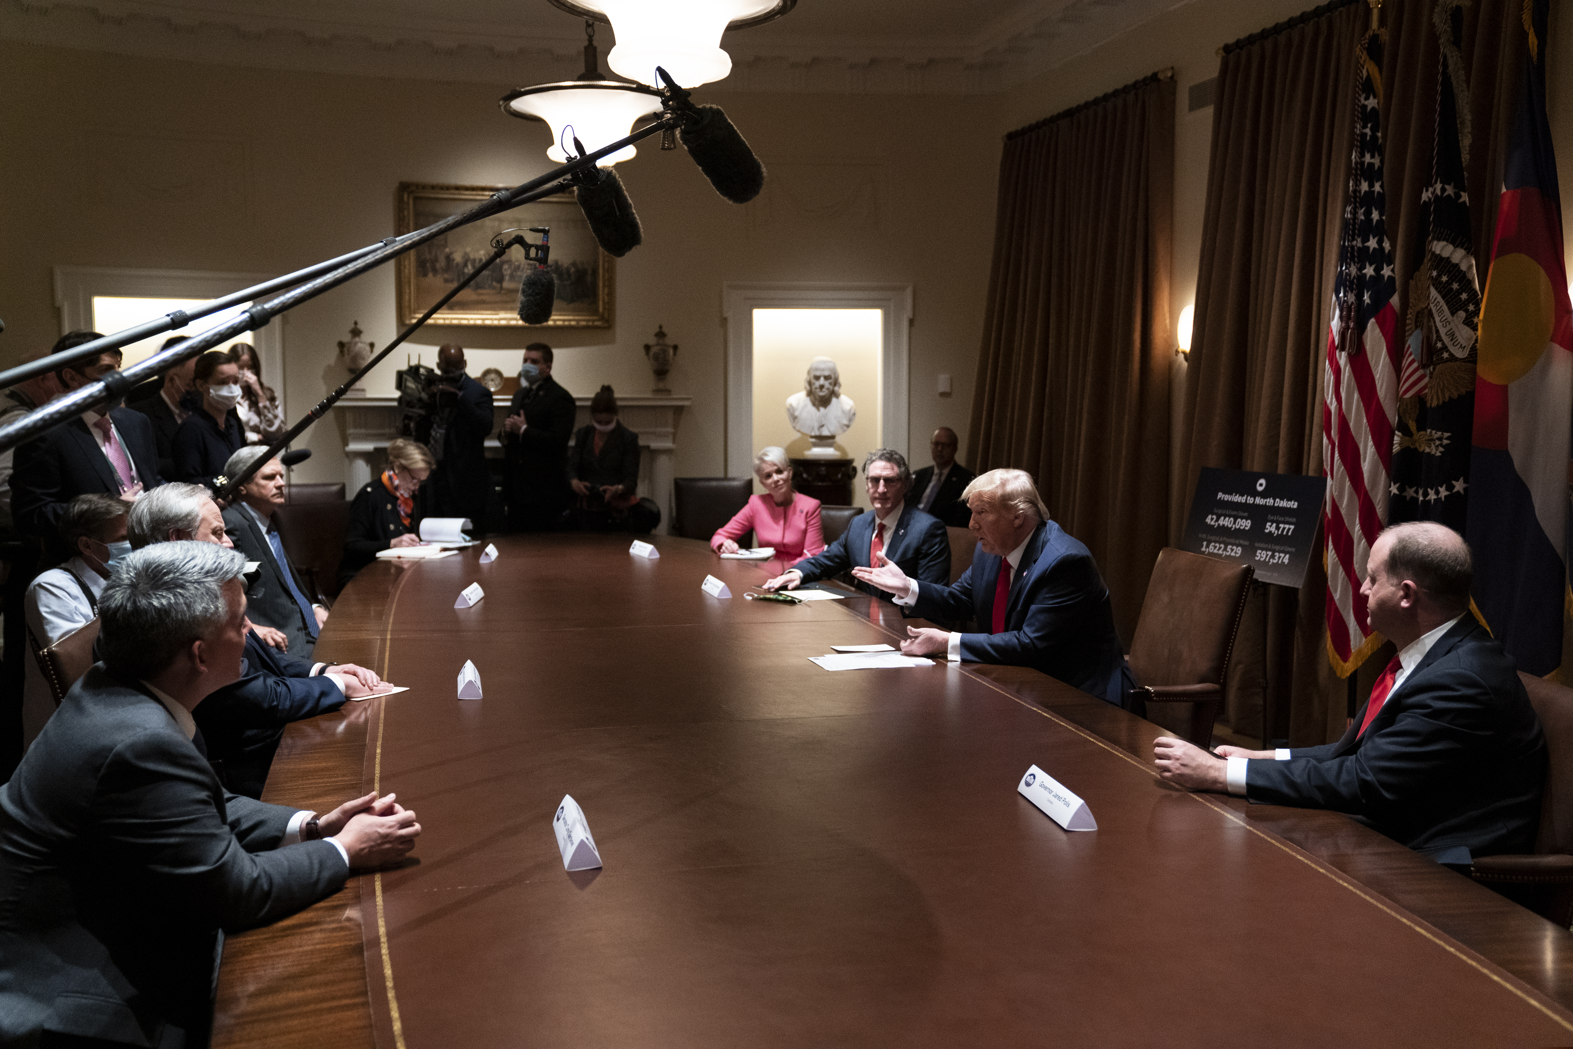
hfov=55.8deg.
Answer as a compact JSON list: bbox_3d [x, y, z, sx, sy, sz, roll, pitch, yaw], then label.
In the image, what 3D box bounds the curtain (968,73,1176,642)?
[{"bbox_3d":[1.625,-0.879,8.884,0.280,3.140,2.450,-1,6,-13],"label":"curtain"}]

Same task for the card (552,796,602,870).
[{"bbox_3d":[-0.400,0.585,2.834,0.065,0.055,0.280,-1,6,-13],"label":"card"}]

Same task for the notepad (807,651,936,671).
[{"bbox_3d":[0.266,0.418,4.586,0.345,0.012,0.225,-1,6,-14],"label":"notepad"}]

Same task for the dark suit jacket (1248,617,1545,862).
[{"bbox_3d":[1.324,0.500,3.227,0.650,0.600,0.560,1,6,7],"label":"dark suit jacket"}]

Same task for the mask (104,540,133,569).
[{"bbox_3d":[-2.035,0.091,4.560,0.090,0.110,0.130,0,6,1],"label":"mask"}]

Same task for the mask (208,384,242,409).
[{"bbox_3d":[-2.253,-0.515,5.958,0.085,0.105,0.140,4,7,32],"label":"mask"}]

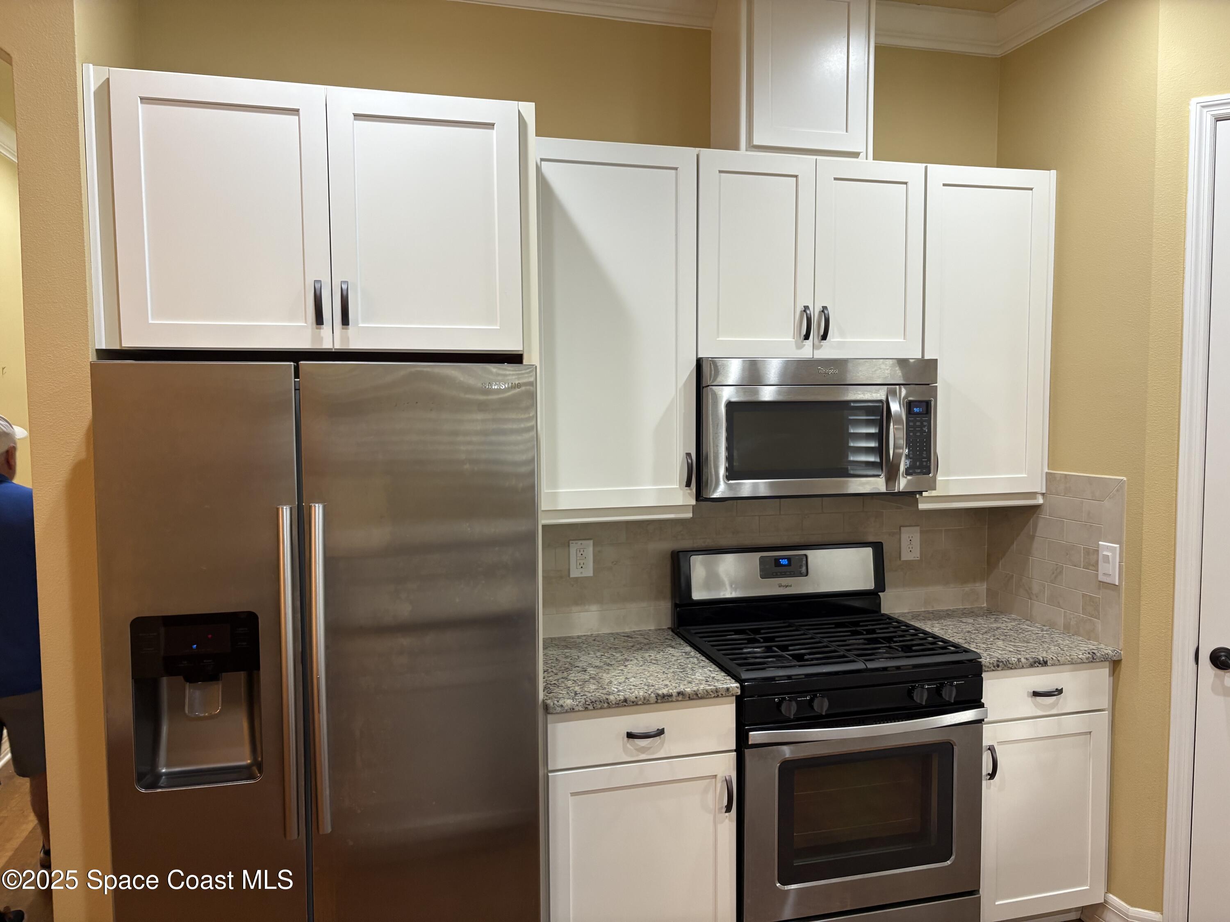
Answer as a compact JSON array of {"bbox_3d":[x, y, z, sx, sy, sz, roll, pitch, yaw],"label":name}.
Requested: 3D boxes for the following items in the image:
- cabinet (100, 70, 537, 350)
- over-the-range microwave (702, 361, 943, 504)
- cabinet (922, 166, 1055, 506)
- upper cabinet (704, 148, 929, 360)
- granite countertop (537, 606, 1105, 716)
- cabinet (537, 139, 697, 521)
[{"bbox_3d":[-0.749,-0.583,2.448,0.972,0.615,0.656,-1,4,-15],"label":"cabinet"},{"bbox_3d":[0.579,-0.113,2.950,0.761,0.413,0.428,-1,4,-15],"label":"over-the-range microwave"},{"bbox_3d":[1.176,-0.404,3.142,0.493,1.091,0.326,-1,4,-15],"label":"cabinet"},{"bbox_3d":[0.569,-0.628,2.964,0.762,0.610,0.330,-1,4,-15],"label":"upper cabinet"},{"bbox_3d":[0.599,0.596,2.890,1.783,0.032,0.644,-1,4,-15],"label":"granite countertop"},{"bbox_3d":[-0.054,-0.374,2.816,0.527,1.088,0.328,-1,4,-15],"label":"cabinet"}]

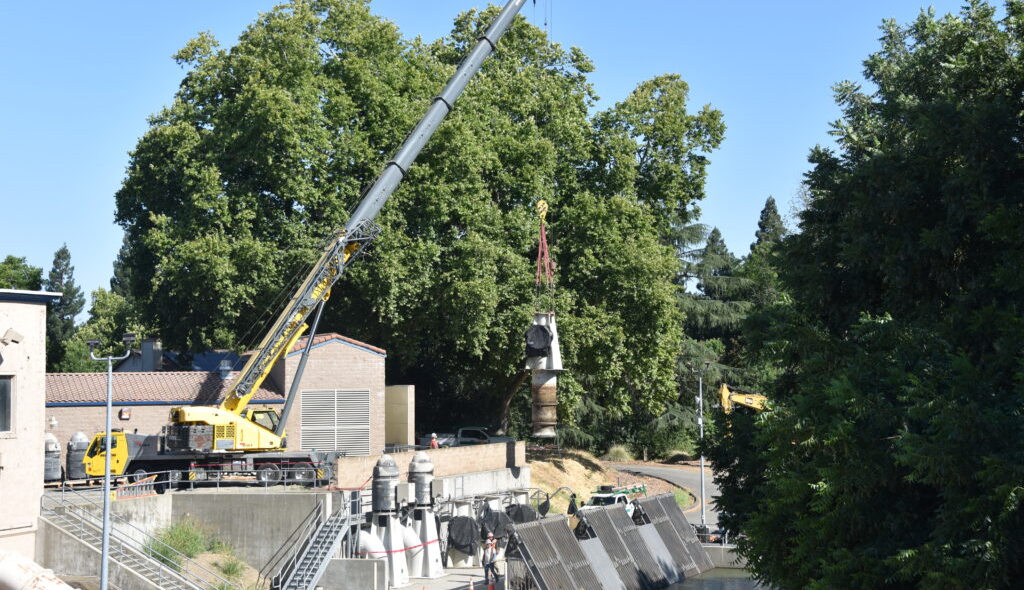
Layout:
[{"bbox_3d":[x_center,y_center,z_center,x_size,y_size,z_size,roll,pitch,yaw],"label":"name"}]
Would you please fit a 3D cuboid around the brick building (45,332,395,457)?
[{"bbox_3d":[-16.958,5.784,97.927,18.650,7.514,10.500,0,-3,-18],"label":"brick building"}]

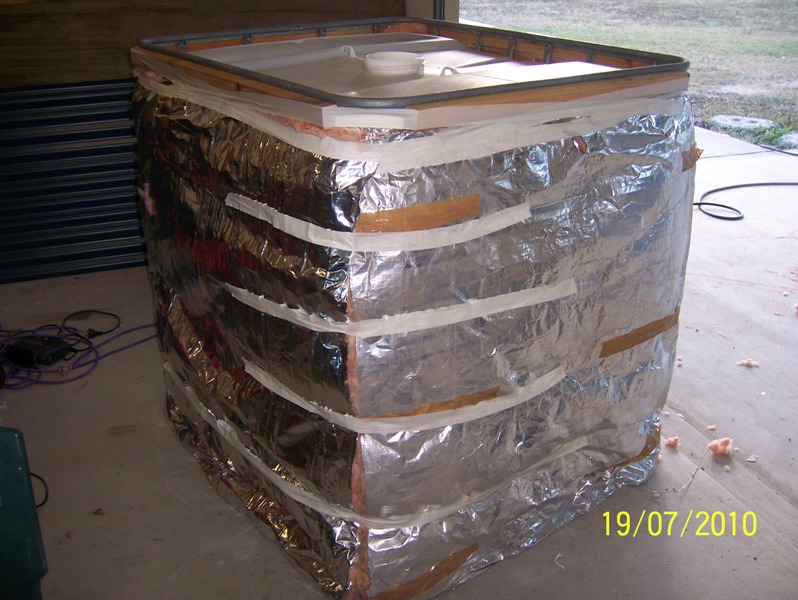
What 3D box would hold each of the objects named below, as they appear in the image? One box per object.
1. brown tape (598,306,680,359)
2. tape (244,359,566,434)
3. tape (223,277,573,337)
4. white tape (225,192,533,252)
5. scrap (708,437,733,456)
[{"bbox_3d":[0.632,0.072,2.136,0.345,0.052,0.035,-20,31,-37],"label":"brown tape"},{"bbox_3d":[-0.004,0.224,1.878,0.770,0.070,0.280,2,24,5],"label":"tape"},{"bbox_3d":[-0.029,0.022,1.799,0.810,0.085,0.300,3,24,7],"label":"tape"},{"bbox_3d":[-0.094,-0.158,1.702,0.680,0.055,0.250,6,25,13],"label":"white tape"},{"bbox_3d":[0.979,0.448,2.530,0.070,0.052,0.063,11,26,23],"label":"scrap"}]

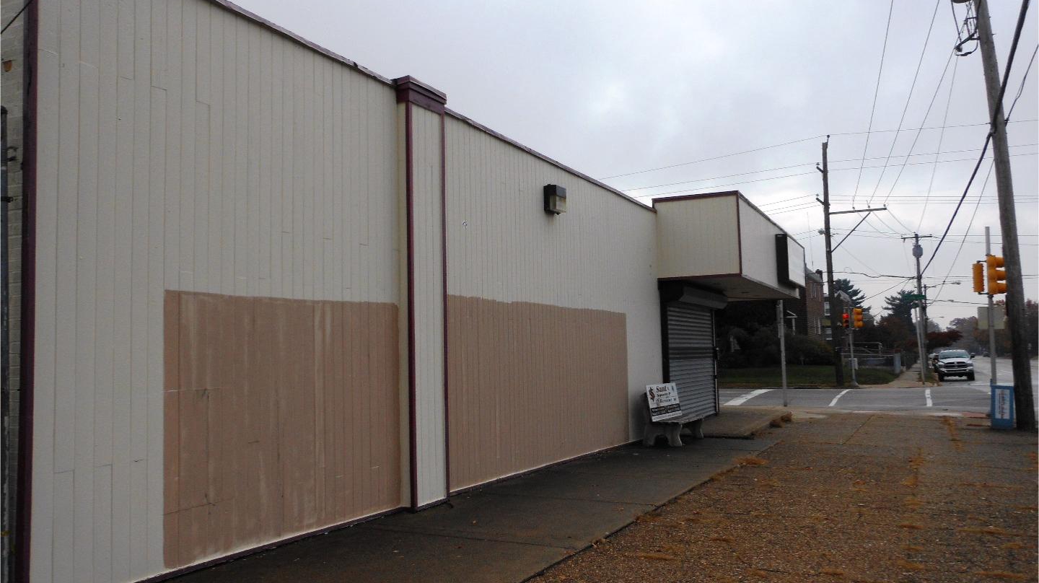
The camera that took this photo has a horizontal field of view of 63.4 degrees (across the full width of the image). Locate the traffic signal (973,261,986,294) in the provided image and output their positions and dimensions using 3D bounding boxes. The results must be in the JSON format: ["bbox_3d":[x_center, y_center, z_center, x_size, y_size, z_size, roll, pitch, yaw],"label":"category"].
[{"bbox_3d":[12.440,-0.359,22.745,0.290,0.820,0.340,-4,-5,26],"label":"traffic signal"}]

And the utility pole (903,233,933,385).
[{"bbox_3d":[26.810,0.874,56.195,1.950,9.678,0.700,-4,-5,26],"label":"utility pole"}]

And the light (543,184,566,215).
[{"bbox_3d":[0.532,-1.364,12.599,0.210,0.420,0.370,-4,-5,26],"label":"light"}]

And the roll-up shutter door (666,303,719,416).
[{"bbox_3d":[4.118,1.694,19.853,0.120,2.634,3.950,-4,-5,26],"label":"roll-up shutter door"}]

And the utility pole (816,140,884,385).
[{"bbox_3d":[17.496,-1.688,43.442,3.300,13.154,0.500,-4,-5,26],"label":"utility pole"}]

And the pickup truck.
[{"bbox_3d":[26.430,4.429,51.191,2.030,1.920,5.850,-3,-5,25],"label":"pickup truck"}]

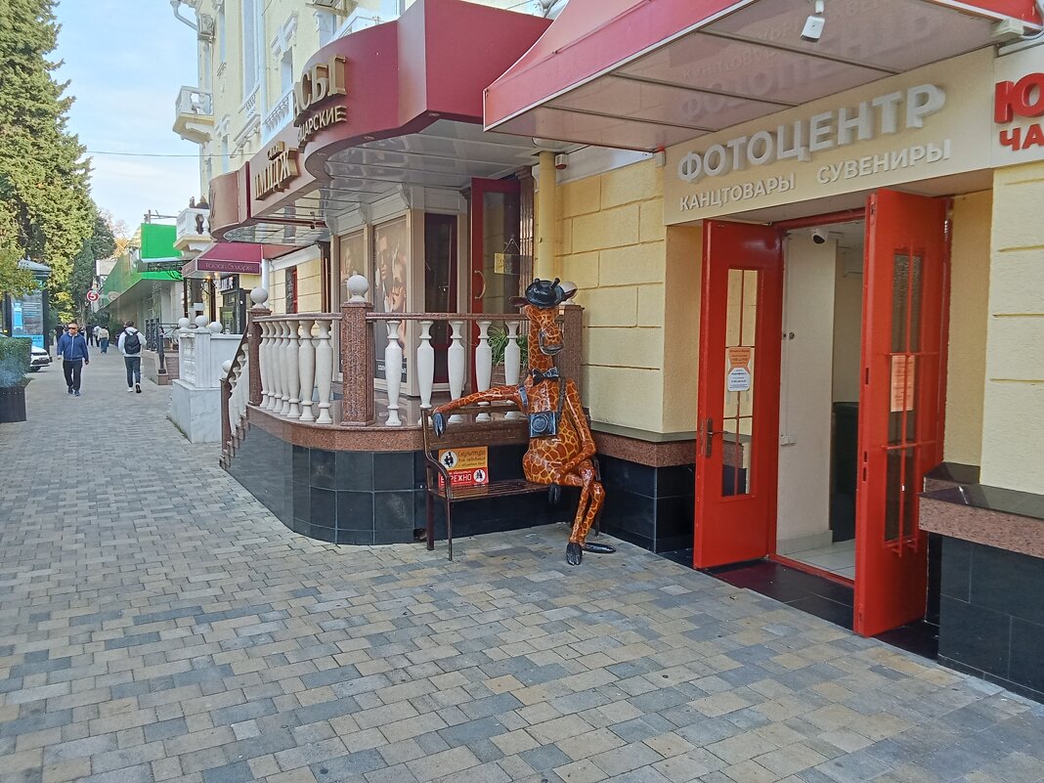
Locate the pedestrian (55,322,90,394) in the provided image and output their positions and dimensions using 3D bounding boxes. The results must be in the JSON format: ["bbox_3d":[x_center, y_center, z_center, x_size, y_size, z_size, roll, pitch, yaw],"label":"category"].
[{"bbox_3d":[-10.851,-0.791,20.400,0.720,1.750,0.450,-2,5,-28],"label":"pedestrian"}]

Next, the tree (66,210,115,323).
[{"bbox_3d":[-33.730,-8.824,66.000,4.000,11.100,4.000,-2,5,-28],"label":"tree"}]

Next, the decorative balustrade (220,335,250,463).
[{"bbox_3d":[-3.024,0.122,9.049,0.250,1.580,1.850,-2,5,-28],"label":"decorative balustrade"}]

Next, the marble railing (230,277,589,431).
[{"bbox_3d":[-1.108,-0.396,7.556,2.250,1.140,2.650,-2,5,-28],"label":"marble railing"}]

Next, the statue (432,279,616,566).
[{"bbox_3d":[0.032,0.176,5.957,1.300,1.960,0.800,-2,5,-24],"label":"statue"}]

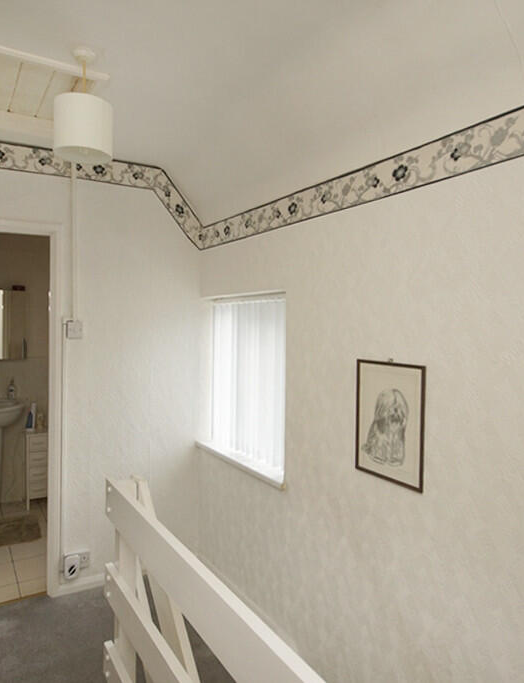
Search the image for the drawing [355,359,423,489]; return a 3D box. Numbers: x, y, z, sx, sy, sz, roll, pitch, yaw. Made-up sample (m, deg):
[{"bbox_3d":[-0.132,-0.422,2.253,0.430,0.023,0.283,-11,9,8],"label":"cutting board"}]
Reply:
[{"bbox_3d":[0.461,0.288,1.647,0.018,0.426,0.308,0,2,-34],"label":"drawing"}]

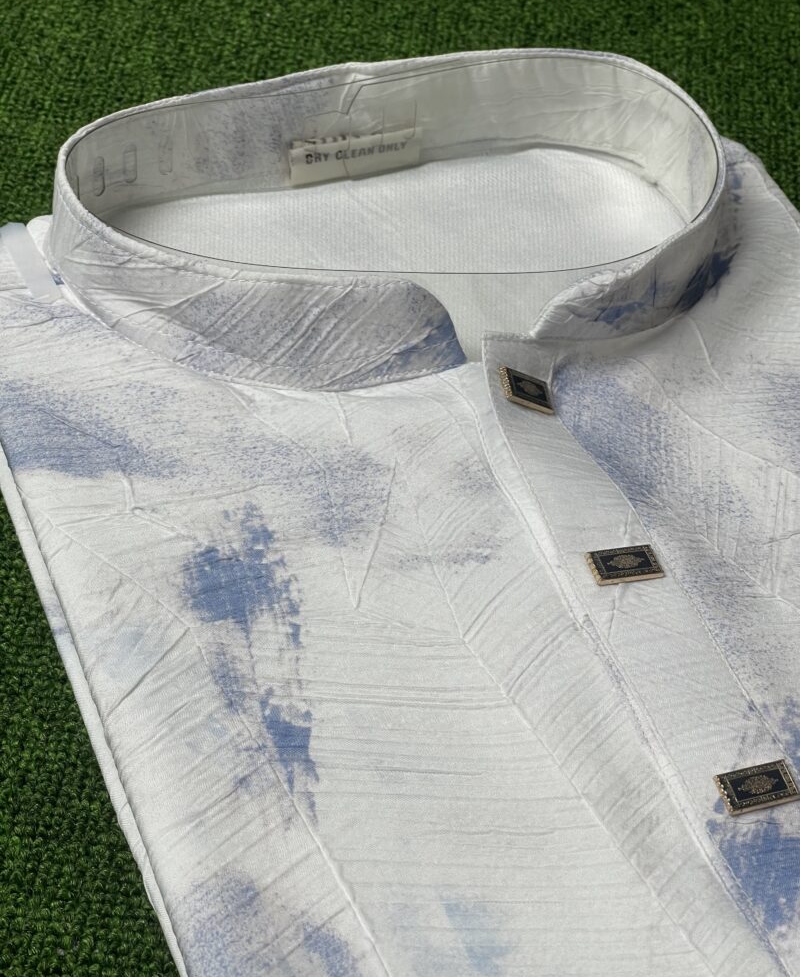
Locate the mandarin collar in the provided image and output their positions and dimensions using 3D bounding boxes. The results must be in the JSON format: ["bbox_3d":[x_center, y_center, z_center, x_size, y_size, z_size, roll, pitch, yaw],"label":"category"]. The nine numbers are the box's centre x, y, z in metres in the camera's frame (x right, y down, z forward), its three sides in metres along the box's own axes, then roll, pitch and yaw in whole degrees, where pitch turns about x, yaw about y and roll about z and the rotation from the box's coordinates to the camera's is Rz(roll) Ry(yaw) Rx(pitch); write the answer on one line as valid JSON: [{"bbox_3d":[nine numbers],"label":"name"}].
[{"bbox_3d":[-0.001,-0.068,0.491,0.165,0.041,0.080,-12,50,-18],"label":"mandarin collar"}]

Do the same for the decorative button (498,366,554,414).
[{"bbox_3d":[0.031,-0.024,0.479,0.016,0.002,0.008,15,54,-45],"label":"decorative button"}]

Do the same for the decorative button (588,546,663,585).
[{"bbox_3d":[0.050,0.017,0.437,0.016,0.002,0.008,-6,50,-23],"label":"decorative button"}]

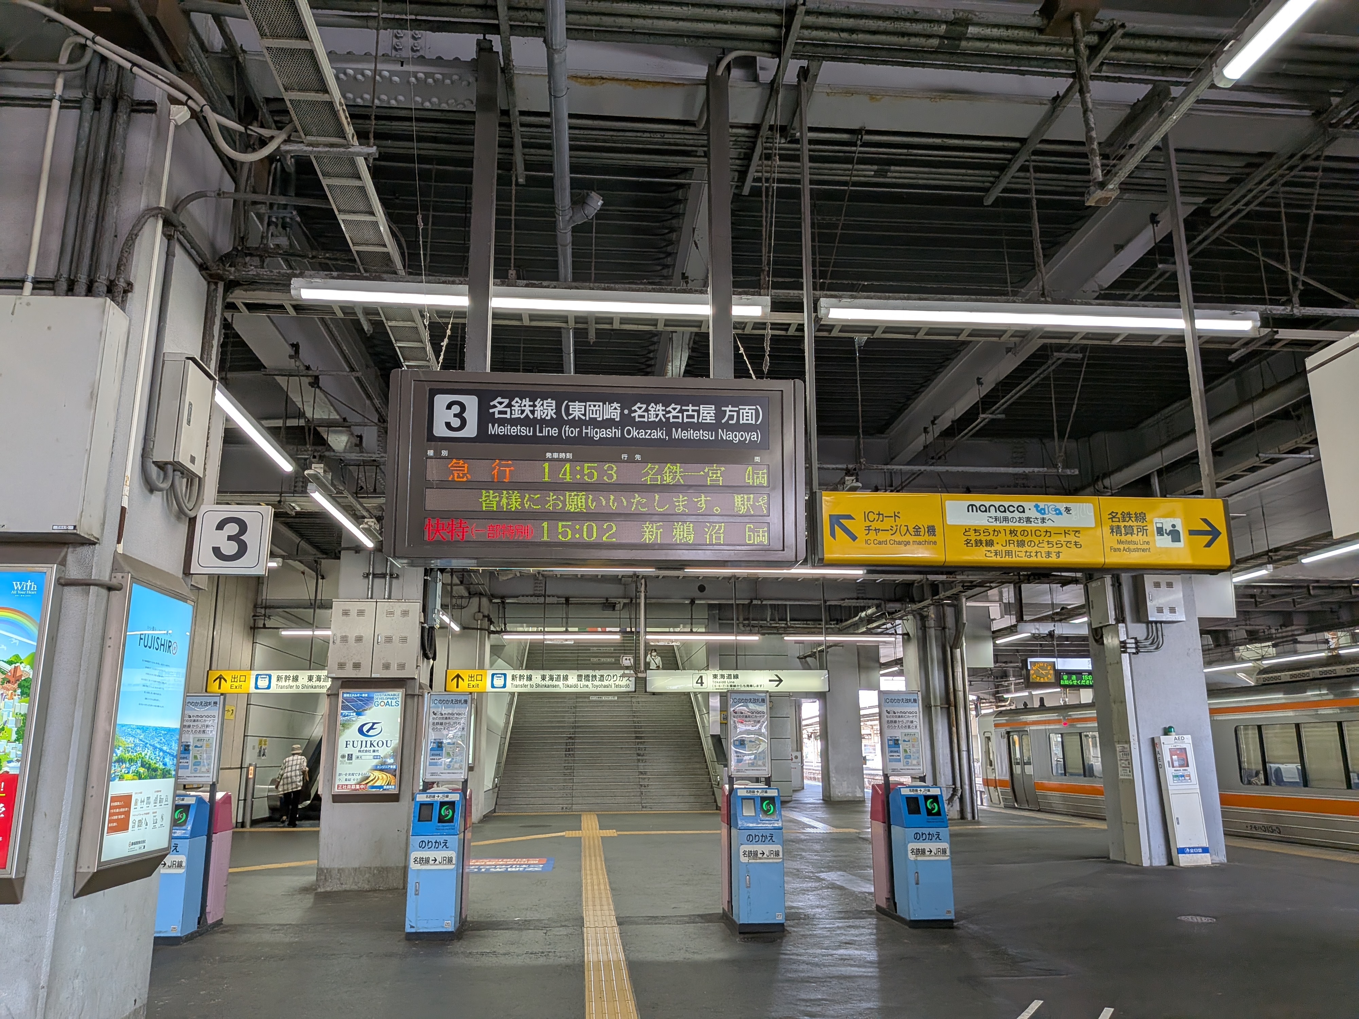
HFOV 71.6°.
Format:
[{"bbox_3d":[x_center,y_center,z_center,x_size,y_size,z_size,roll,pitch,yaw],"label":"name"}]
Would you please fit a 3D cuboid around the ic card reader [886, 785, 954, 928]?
[{"bbox_3d":[2.188,3.117,8.558,0.390,1.190,0.400,1,-13,-6],"label":"ic card reader"}]

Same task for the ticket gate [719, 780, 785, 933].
[{"bbox_3d":[0.645,3.151,8.642,0.375,1.190,1.040,1,-14,-6],"label":"ticket gate"}]

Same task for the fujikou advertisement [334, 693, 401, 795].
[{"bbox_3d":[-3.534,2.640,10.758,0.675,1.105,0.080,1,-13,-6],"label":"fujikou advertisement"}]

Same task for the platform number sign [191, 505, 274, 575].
[{"bbox_3d":[-2.561,0.186,5.425,0.405,0.405,0.070,1,-14,-6],"label":"platform number sign"}]

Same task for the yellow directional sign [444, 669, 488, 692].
[{"bbox_3d":[-3.517,2.844,15.586,0.703,0.360,0.170,1,-14,-6],"label":"yellow directional sign"}]

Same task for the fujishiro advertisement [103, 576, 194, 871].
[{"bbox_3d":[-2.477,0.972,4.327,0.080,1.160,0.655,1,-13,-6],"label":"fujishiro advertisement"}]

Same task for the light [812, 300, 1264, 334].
[{"bbox_3d":[1.953,-1.033,5.036,2.420,0.075,0.080,1,-14,-6],"label":"light"}]

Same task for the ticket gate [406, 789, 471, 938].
[{"bbox_3d":[-2.163,3.147,8.513,0.375,1.190,1.040,1,-14,-6],"label":"ticket gate"}]

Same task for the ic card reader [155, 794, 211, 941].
[{"bbox_3d":[-4.281,3.004,7.940,0.390,1.190,0.400,1,-13,-6],"label":"ic card reader"}]

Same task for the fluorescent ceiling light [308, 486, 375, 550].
[{"bbox_3d":[-3.342,0.123,9.438,0.080,0.080,2.420,1,-14,-6],"label":"fluorescent ceiling light"}]

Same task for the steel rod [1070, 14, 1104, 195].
[{"bbox_3d":[1.799,-1.801,4.159,0.037,0.908,0.037,1,-14,-6],"label":"steel rod"}]

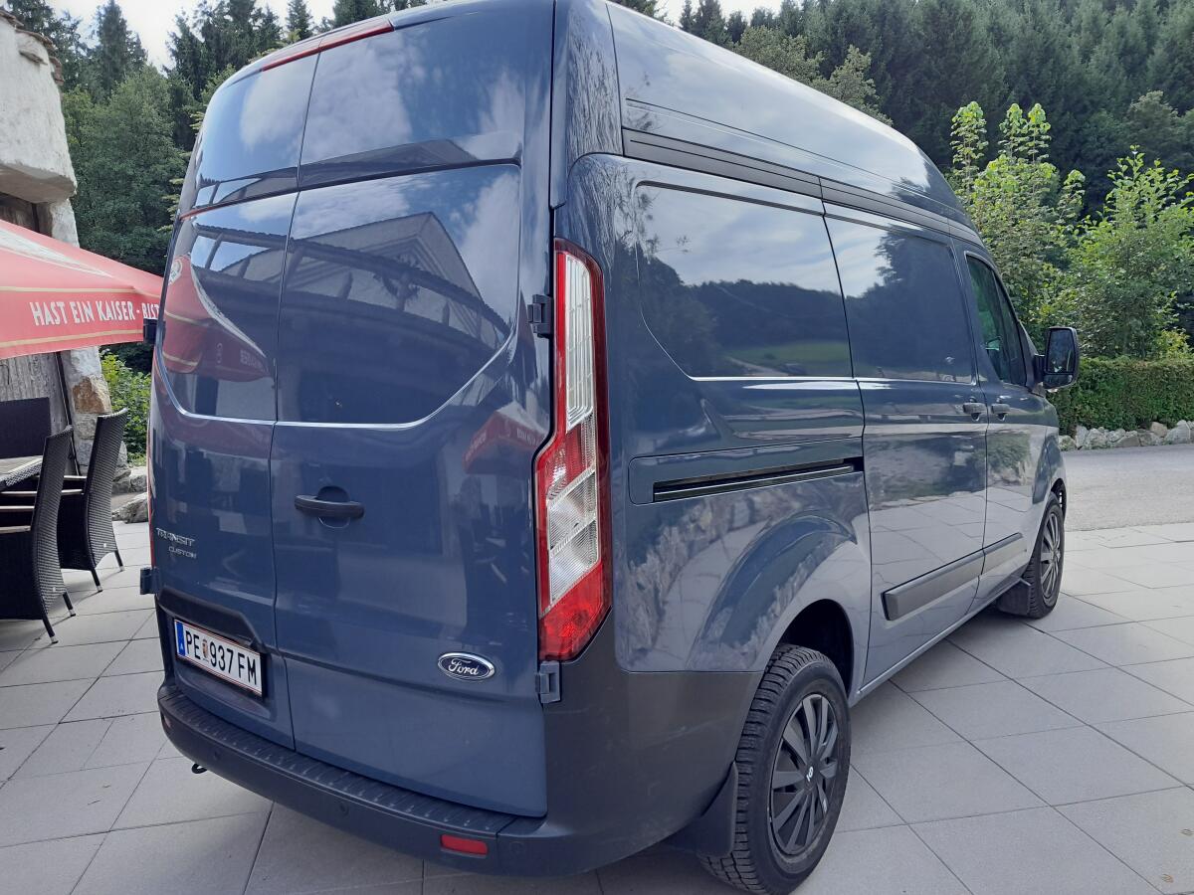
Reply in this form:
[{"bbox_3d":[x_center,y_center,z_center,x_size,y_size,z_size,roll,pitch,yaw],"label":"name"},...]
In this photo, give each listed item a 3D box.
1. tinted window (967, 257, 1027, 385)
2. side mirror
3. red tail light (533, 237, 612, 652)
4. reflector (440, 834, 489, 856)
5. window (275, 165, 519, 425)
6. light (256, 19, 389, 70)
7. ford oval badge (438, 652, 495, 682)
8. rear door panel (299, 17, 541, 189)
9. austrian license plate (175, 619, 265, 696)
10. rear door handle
[{"bbox_3d":[1.846,-0.555,4.087,0.050,0.540,0.740,-8,2,36],"label":"tinted window"},{"bbox_3d":[2.206,-0.428,4.295,0.200,0.305,0.130,4,9,38],"label":"side mirror"},{"bbox_3d":[-0.047,0.009,1.740,0.135,0.800,0.115,4,5,38],"label":"red tail light"},{"bbox_3d":[-0.284,0.842,1.894,0.125,0.040,0.020,2,8,28],"label":"reflector"},{"bbox_3d":[-0.464,-0.326,1.992,0.720,0.570,0.055,3,-2,34],"label":"window"},{"bbox_3d":[-0.684,-0.994,2.242,0.530,0.045,0.050,4,9,38],"label":"light"},{"bbox_3d":[-0.271,0.456,1.860,0.146,0.057,0.012,2,8,31],"label":"ford oval badge"},{"bbox_3d":[-0.414,-0.762,2.005,0.730,0.340,0.060,3,-6,34],"label":"rear door panel"},{"bbox_3d":[-1.084,0.594,2.557,0.520,0.120,0.010,4,9,42],"label":"austrian license plate"},{"bbox_3d":[-0.602,0.135,2.008,0.220,0.042,0.045,3,9,36],"label":"rear door handle"}]

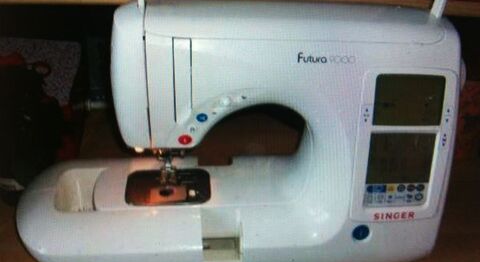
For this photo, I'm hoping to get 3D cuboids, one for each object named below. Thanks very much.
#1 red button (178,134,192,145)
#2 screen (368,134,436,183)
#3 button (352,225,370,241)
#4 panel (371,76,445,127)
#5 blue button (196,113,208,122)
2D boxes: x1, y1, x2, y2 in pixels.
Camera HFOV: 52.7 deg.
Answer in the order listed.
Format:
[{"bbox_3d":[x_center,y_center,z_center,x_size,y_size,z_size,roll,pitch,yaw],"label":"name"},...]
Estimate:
[{"bbox_3d":[-0.060,0.009,0.531,0.015,0.012,0.004,-1,19,-8],"label":"red button"},{"bbox_3d":[0.185,0.031,0.556,0.080,0.057,0.005,-1,15,-9],"label":"screen"},{"bbox_3d":[0.140,0.118,0.563,0.021,0.018,0.005,-1,15,-9],"label":"button"},{"bbox_3d":[0.189,-0.035,0.543,0.083,0.058,0.005,-1,15,-9],"label":"panel"},{"bbox_3d":[-0.041,-0.015,0.526,0.013,0.010,0.004,-1,19,-8],"label":"blue button"}]

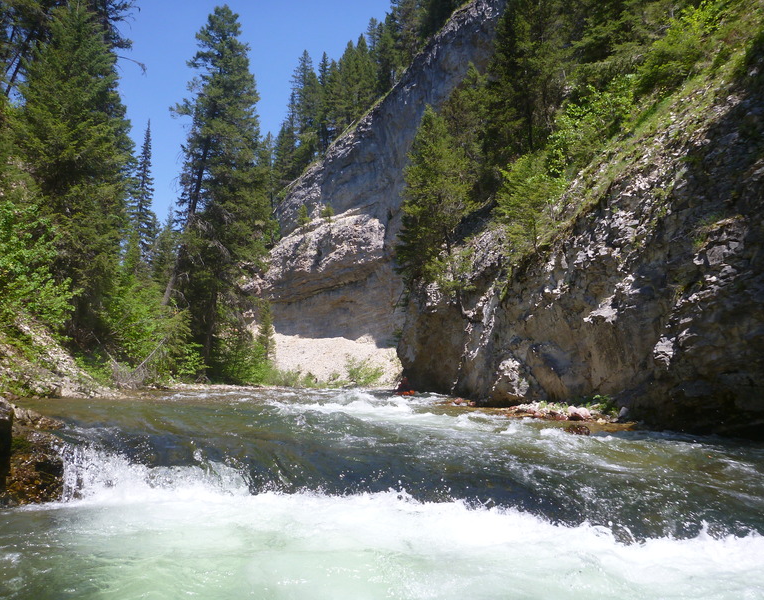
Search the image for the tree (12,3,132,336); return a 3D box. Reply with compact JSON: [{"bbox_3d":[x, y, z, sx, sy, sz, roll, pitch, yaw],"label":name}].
[{"bbox_3d":[-11.950,-5.200,25.000,4.600,13.200,4.500,3,-7,-26],"label":"tree"}]

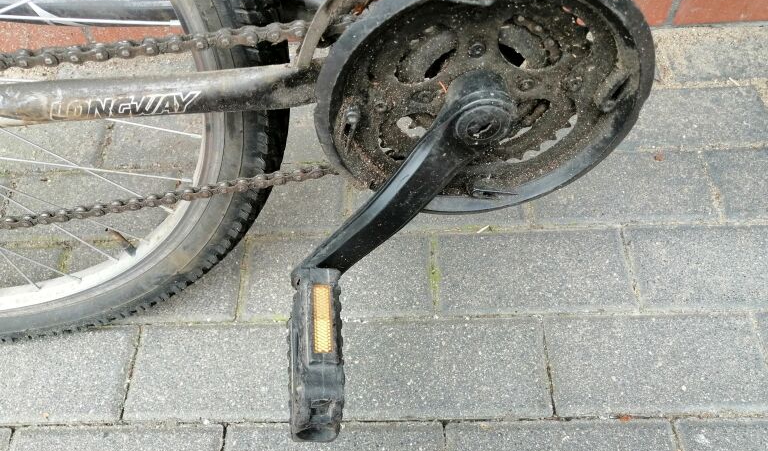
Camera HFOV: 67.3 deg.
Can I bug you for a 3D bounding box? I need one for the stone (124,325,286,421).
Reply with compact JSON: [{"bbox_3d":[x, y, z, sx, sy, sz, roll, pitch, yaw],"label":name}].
[{"bbox_3d":[-0.143,0.157,0.583,0.197,0.066,0.097,-2,58,3],"label":"stone"}]

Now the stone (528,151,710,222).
[{"bbox_3d":[0.261,-0.025,0.669,0.197,0.066,0.097,-2,58,3],"label":"stone"}]

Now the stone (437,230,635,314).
[{"bbox_3d":[0.153,0.063,0.622,0.197,0.066,0.097,-2,58,3],"label":"stone"}]

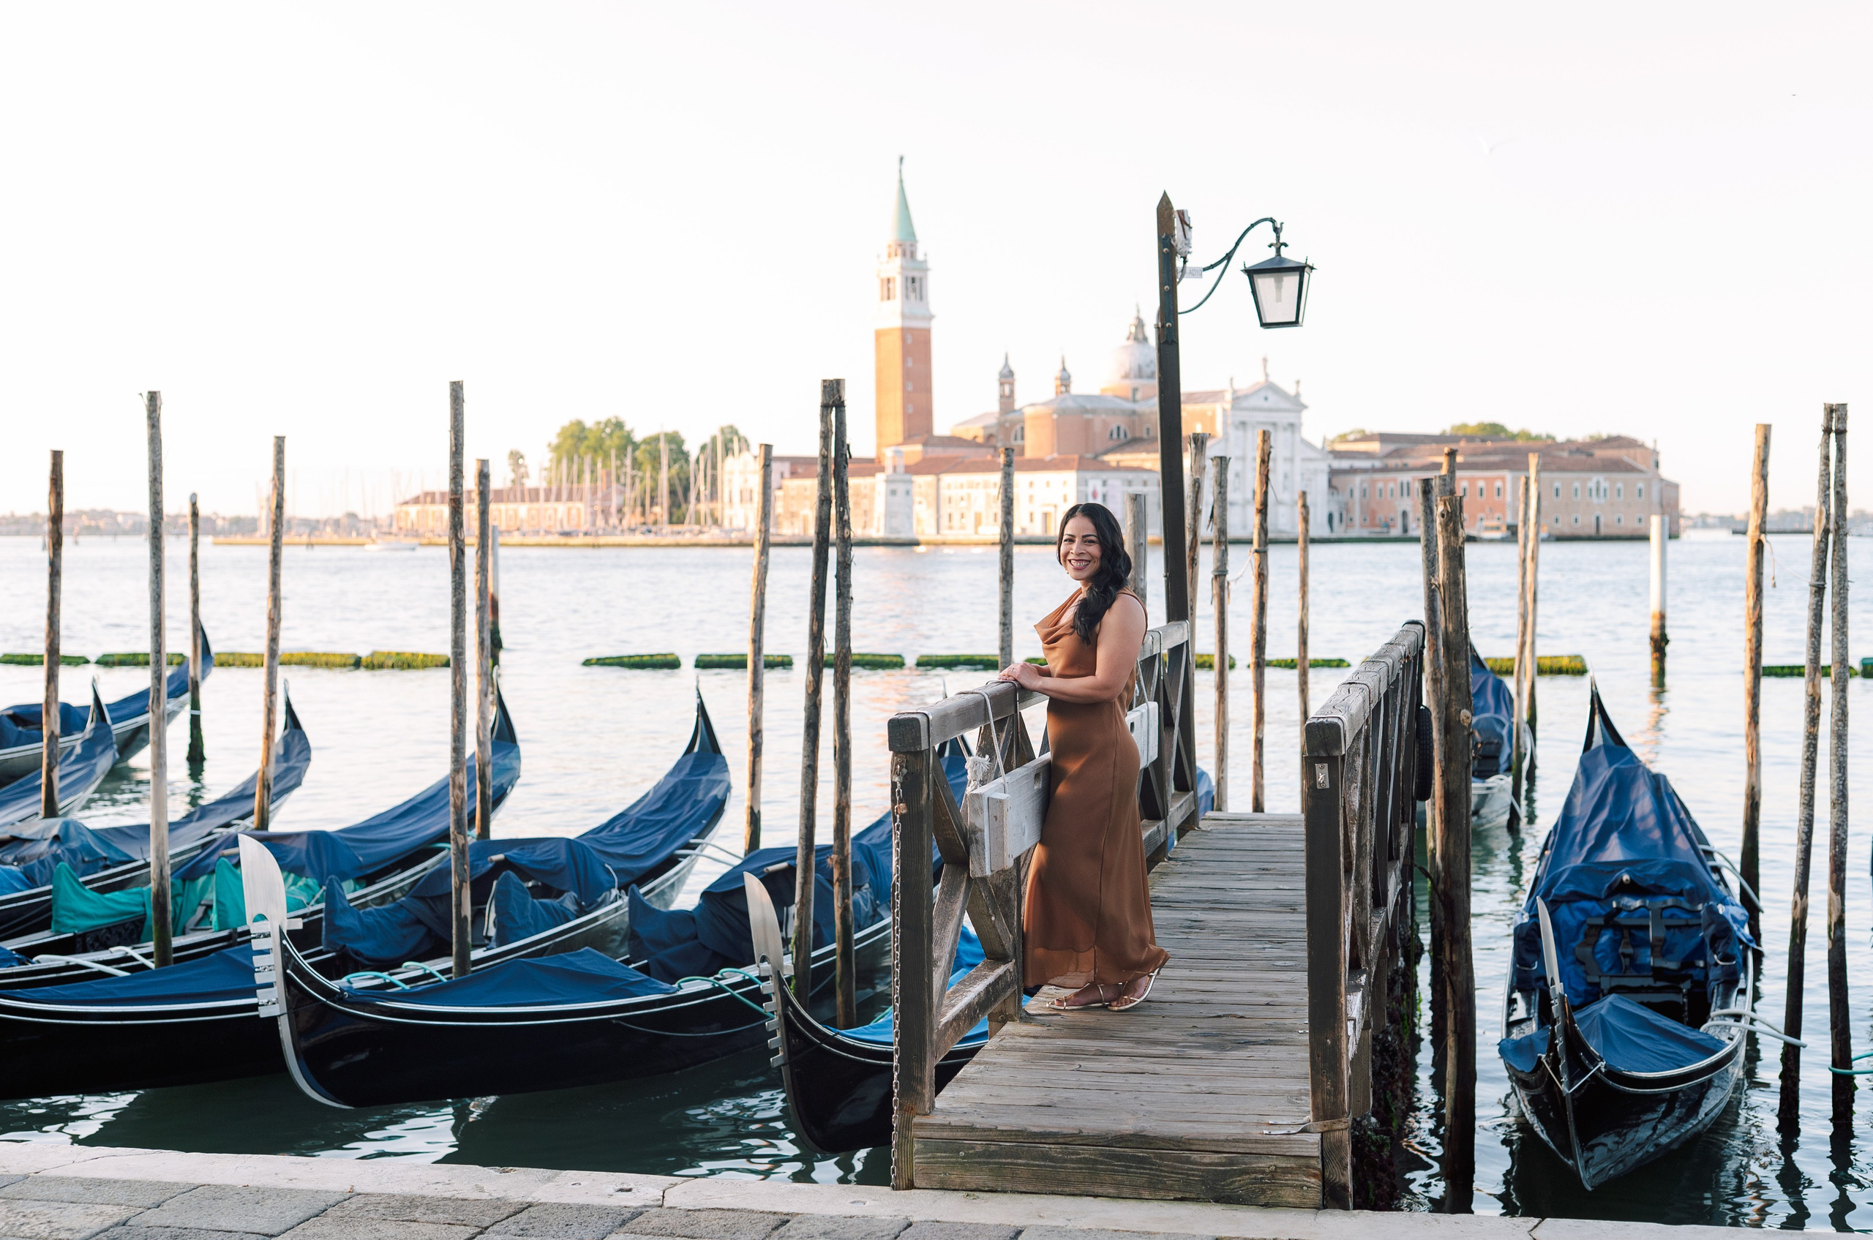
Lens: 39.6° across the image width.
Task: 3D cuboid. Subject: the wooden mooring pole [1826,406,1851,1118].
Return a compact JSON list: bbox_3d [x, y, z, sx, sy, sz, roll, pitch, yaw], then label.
[{"bbox_3d":[4.503,0.733,12.944,0.090,3.577,0.090,-1,2,0],"label":"wooden mooring pole"}]

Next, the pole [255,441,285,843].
[{"bbox_3d":[-5.119,0.467,19.944,0.093,3.726,0.093,3,2,0],"label":"pole"}]

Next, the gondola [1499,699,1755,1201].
[{"bbox_3d":[4.080,1.639,15.350,1.450,1.750,10.800,0,2,15],"label":"gondola"}]

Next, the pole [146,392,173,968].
[{"bbox_3d":[-4.459,0.598,14.940,0.092,3.801,0.092,0,2,0],"label":"pole"}]

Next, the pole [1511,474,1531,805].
[{"bbox_3d":[5.744,0.324,25.648,0.090,3.487,0.090,1,2,0],"label":"pole"}]

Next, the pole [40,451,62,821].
[{"bbox_3d":[-6.442,0.440,18.964,0.100,3.340,0.100,2,2,12],"label":"pole"}]

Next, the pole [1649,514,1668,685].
[{"bbox_3d":[12.539,-0.367,45.164,0.310,2.898,0.310,0,2,12],"label":"pole"}]

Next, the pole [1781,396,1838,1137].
[{"bbox_3d":[3.989,0.663,11.881,0.090,3.294,0.090,3,2,12],"label":"pole"}]

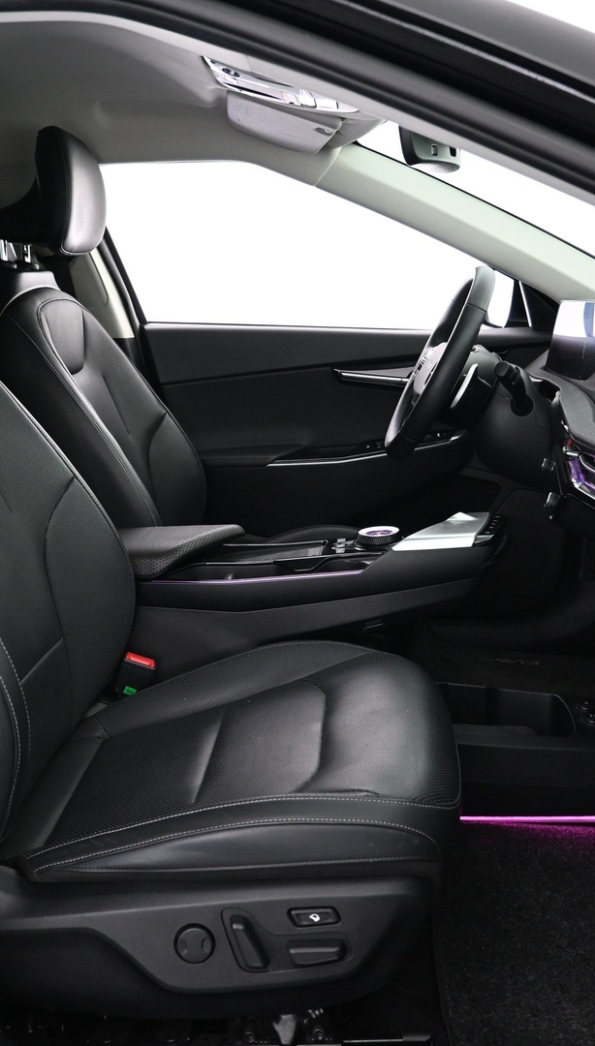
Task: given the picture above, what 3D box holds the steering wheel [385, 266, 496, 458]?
[{"bbox_3d":[0.270,-0.269,1.845,0.095,0.365,0.368,27,14,-3],"label":"steering wheel"}]

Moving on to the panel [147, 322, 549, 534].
[{"bbox_3d":[0.135,-0.155,2.202,0.919,0.530,0.121,1,13,3],"label":"panel"}]

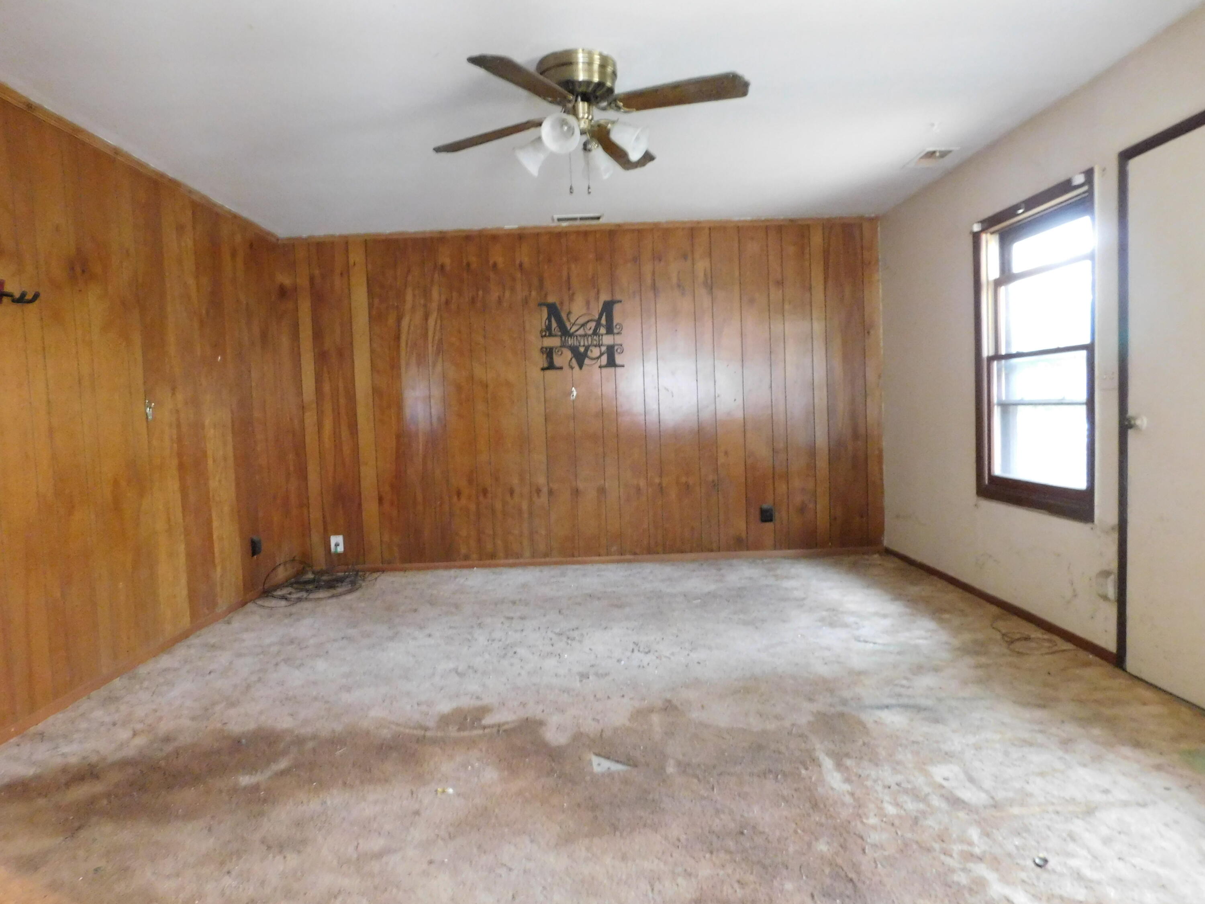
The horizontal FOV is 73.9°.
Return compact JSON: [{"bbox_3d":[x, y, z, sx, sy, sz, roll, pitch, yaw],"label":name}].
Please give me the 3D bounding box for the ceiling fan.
[{"bbox_3d":[-0.093,-1.241,3.037,1.250,0.420,1.250,-2,3,-1],"label":"ceiling fan"}]

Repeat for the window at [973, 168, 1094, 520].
[{"bbox_3d":[2.083,-0.460,3.864,0.110,1.464,1.033,-2,3,-1],"label":"window"}]

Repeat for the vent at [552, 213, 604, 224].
[{"bbox_3d":[-0.165,-1.573,5.415,0.330,0.022,0.205,-2,3,-1],"label":"vent"}]

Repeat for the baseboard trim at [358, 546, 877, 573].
[{"bbox_3d":[0.031,0.786,5.784,4.054,0.045,0.018,-2,3,-1],"label":"baseboard trim"}]

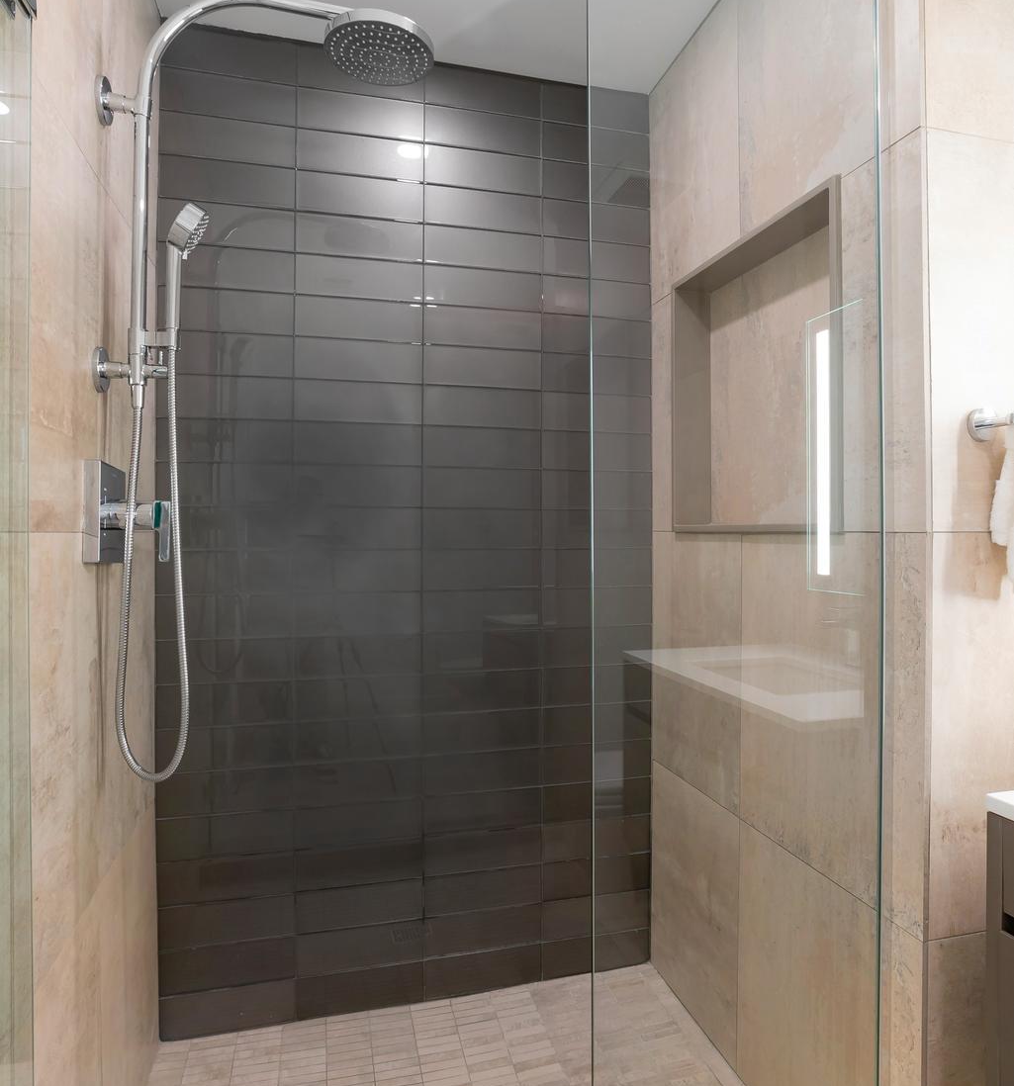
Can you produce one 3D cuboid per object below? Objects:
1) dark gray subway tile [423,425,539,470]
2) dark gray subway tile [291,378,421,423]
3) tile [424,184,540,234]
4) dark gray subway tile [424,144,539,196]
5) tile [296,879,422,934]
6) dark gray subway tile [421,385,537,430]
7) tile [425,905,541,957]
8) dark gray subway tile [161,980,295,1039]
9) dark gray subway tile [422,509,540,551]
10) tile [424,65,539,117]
[{"bbox_3d":[-0.059,-0.239,1.844,0.306,0.100,0.010,0,-1,-14],"label":"dark gray subway tile"},{"bbox_3d":[-0.360,-0.342,1.772,0.306,0.100,0.010,0,-1,-14],"label":"dark gray subway tile"},{"bbox_3d":[-0.061,-0.855,1.850,0.306,0.100,0.010,0,-1,-14],"label":"tile"},{"bbox_3d":[-0.060,-0.951,1.829,0.306,0.100,0.010,0,0,-14],"label":"dark gray subway tile"},{"bbox_3d":[-0.356,0.883,1.751,0.304,0.100,0.010,0,0,-14],"label":"tile"},{"bbox_3d":[-0.059,-0.339,1.825,0.306,0.100,0.010,0,0,-14],"label":"dark gray subway tile"},{"bbox_3d":[-0.058,0.982,1.823,0.304,0.100,0.010,0,0,-14],"label":"tile"},{"bbox_3d":[-0.650,1.089,1.678,0.299,0.100,0.010,0,0,-14],"label":"dark gray subway tile"},{"bbox_3d":[-0.059,-0.036,1.832,0.304,0.100,0.010,0,0,-14],"label":"dark gray subway tile"},{"bbox_3d":[-0.061,-1.162,1.853,0.306,0.100,0.010,0,-1,-14],"label":"tile"}]

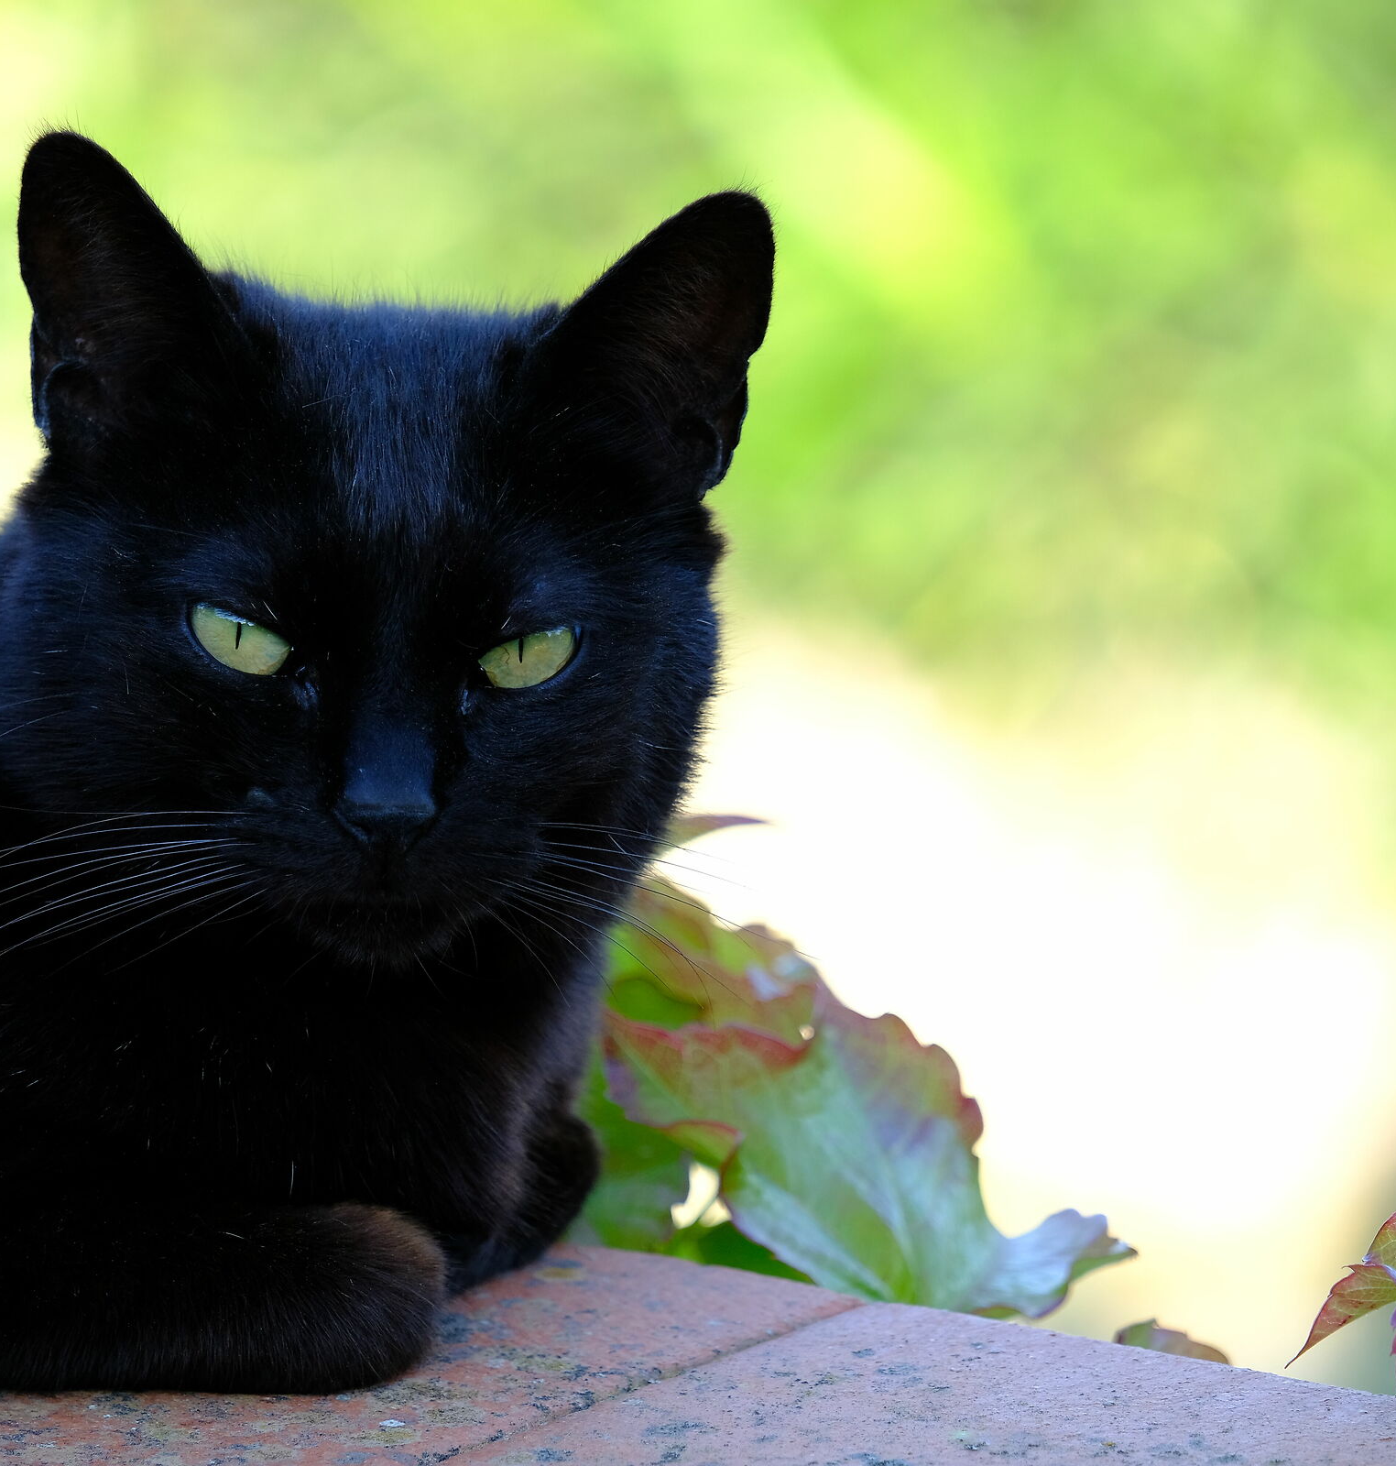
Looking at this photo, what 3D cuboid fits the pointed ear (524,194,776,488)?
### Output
[{"bbox_3d":[-0.007,-0.056,2.600,0.035,0.042,0.026,20,9,-18],"label":"pointed ear"}]

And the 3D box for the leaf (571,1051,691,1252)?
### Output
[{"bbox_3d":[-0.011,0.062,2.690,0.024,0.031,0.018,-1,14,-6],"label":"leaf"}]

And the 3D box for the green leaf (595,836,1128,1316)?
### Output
[{"bbox_3d":[0.024,0.050,2.670,0.075,0.062,0.042,-3,14,-11],"label":"green leaf"}]

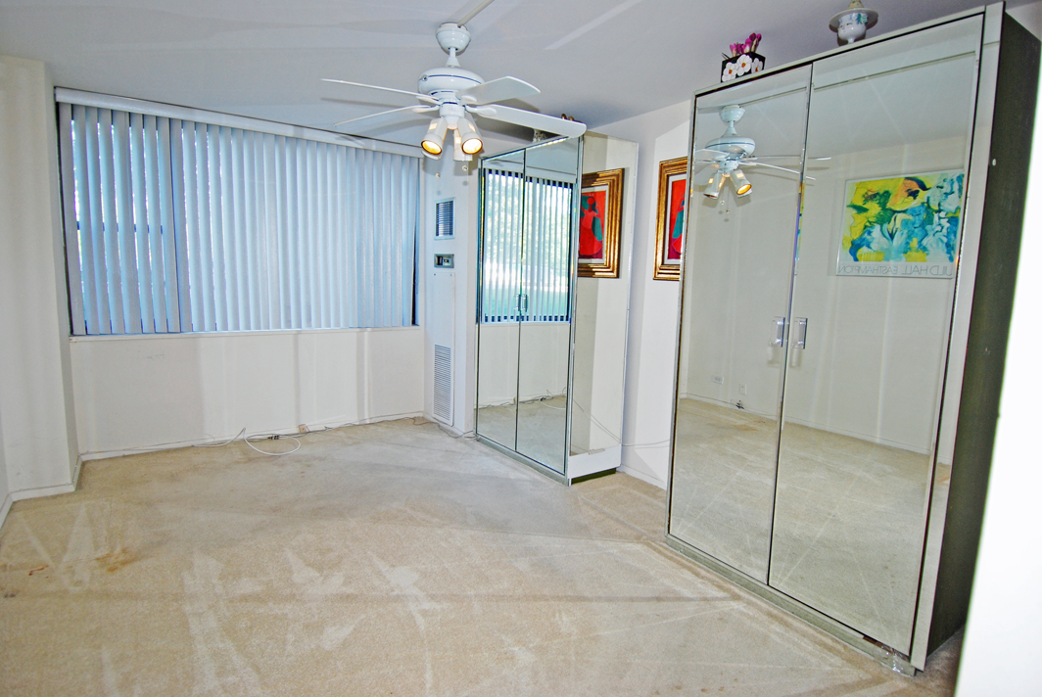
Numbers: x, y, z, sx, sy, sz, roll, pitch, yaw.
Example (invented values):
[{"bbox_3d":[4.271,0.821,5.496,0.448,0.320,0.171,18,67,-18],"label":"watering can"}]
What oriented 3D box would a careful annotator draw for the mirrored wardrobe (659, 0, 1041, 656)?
[{"bbox_3d":[1.300,-0.030,2.243,0.547,2.163,1.099,-3,8,-34],"label":"mirrored wardrobe"}]

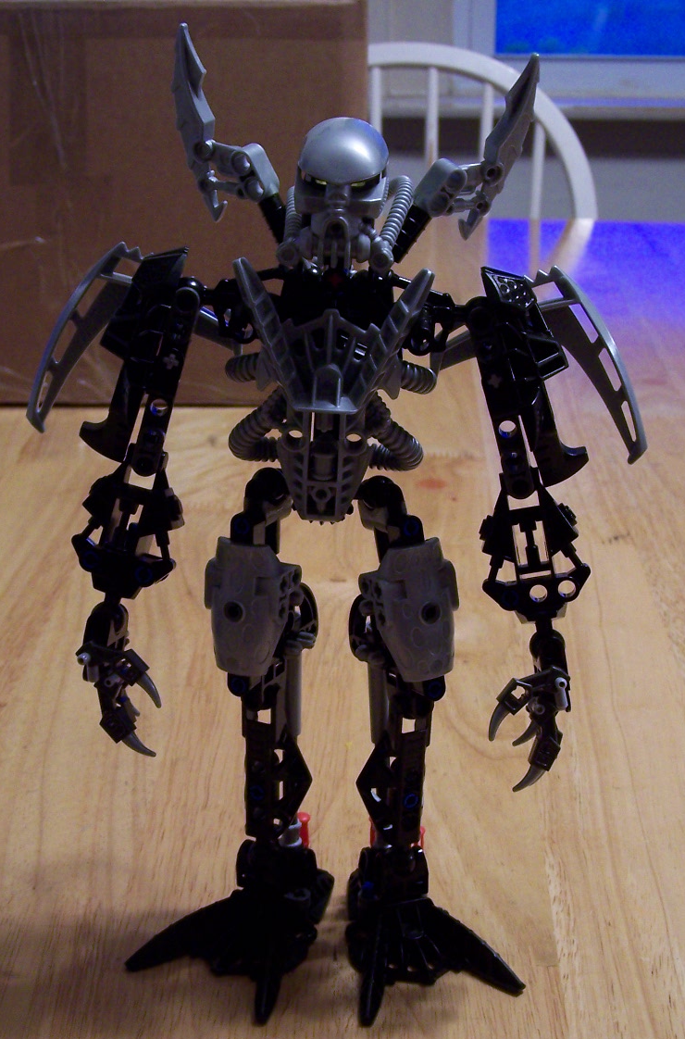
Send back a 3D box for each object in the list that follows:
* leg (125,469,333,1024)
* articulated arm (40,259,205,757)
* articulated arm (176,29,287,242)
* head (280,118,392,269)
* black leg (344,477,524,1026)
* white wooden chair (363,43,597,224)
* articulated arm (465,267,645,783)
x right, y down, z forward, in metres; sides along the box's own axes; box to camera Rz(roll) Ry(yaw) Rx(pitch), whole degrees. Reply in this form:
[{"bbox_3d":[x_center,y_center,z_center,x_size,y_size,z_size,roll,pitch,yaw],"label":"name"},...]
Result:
[{"bbox_3d":[-0.033,0.059,0.426,0.059,0.143,0.072,0,21,0],"label":"leg"},{"bbox_3d":[-0.061,-0.004,0.409,0.048,0.131,0.050,0,21,0],"label":"articulated arm"},{"bbox_3d":[-0.030,-0.102,0.389,0.028,0.050,0.028,0,21,0],"label":"articulated arm"},{"bbox_3d":[-0.002,-0.081,0.379,0.028,0.037,0.034,0,21,0],"label":"head"},{"bbox_3d":[0.026,0.061,0.425,0.052,0.141,0.072,0,21,0],"label":"black leg"},{"bbox_3d":[0.061,-0.005,1.603,0.440,0.930,0.500,0,21,0],"label":"white wooden chair"},{"bbox_3d":[0.057,0.003,0.412,0.048,0.137,0.050,0,21,0],"label":"articulated arm"}]

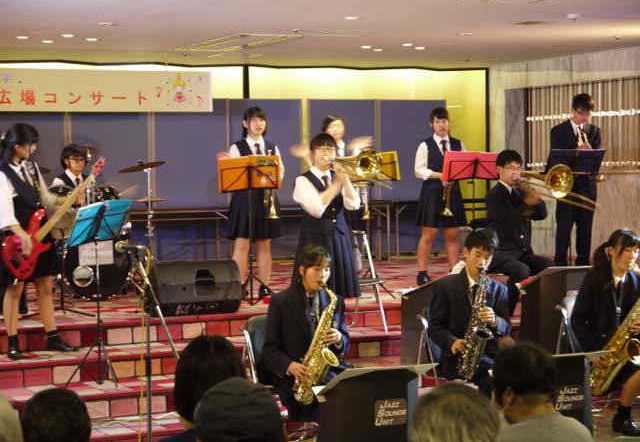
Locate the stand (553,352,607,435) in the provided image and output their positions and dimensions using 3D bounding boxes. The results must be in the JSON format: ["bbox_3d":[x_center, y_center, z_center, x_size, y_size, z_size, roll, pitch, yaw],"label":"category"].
[{"bbox_3d":[1.340,1.054,8.800,0.520,0.640,0.380,-2,2,-25],"label":"stand"}]

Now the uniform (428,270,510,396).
[{"bbox_3d":[0.980,0.827,9.327,0.500,0.970,0.620,-2,2,-30],"label":"uniform"}]

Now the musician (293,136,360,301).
[{"bbox_3d":[0.054,0.207,11.020,0.460,1.630,0.420,-2,2,-27],"label":"musician"}]

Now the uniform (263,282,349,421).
[{"bbox_3d":[-0.068,0.765,9.200,0.480,0.800,0.560,-2,2,-30],"label":"uniform"}]

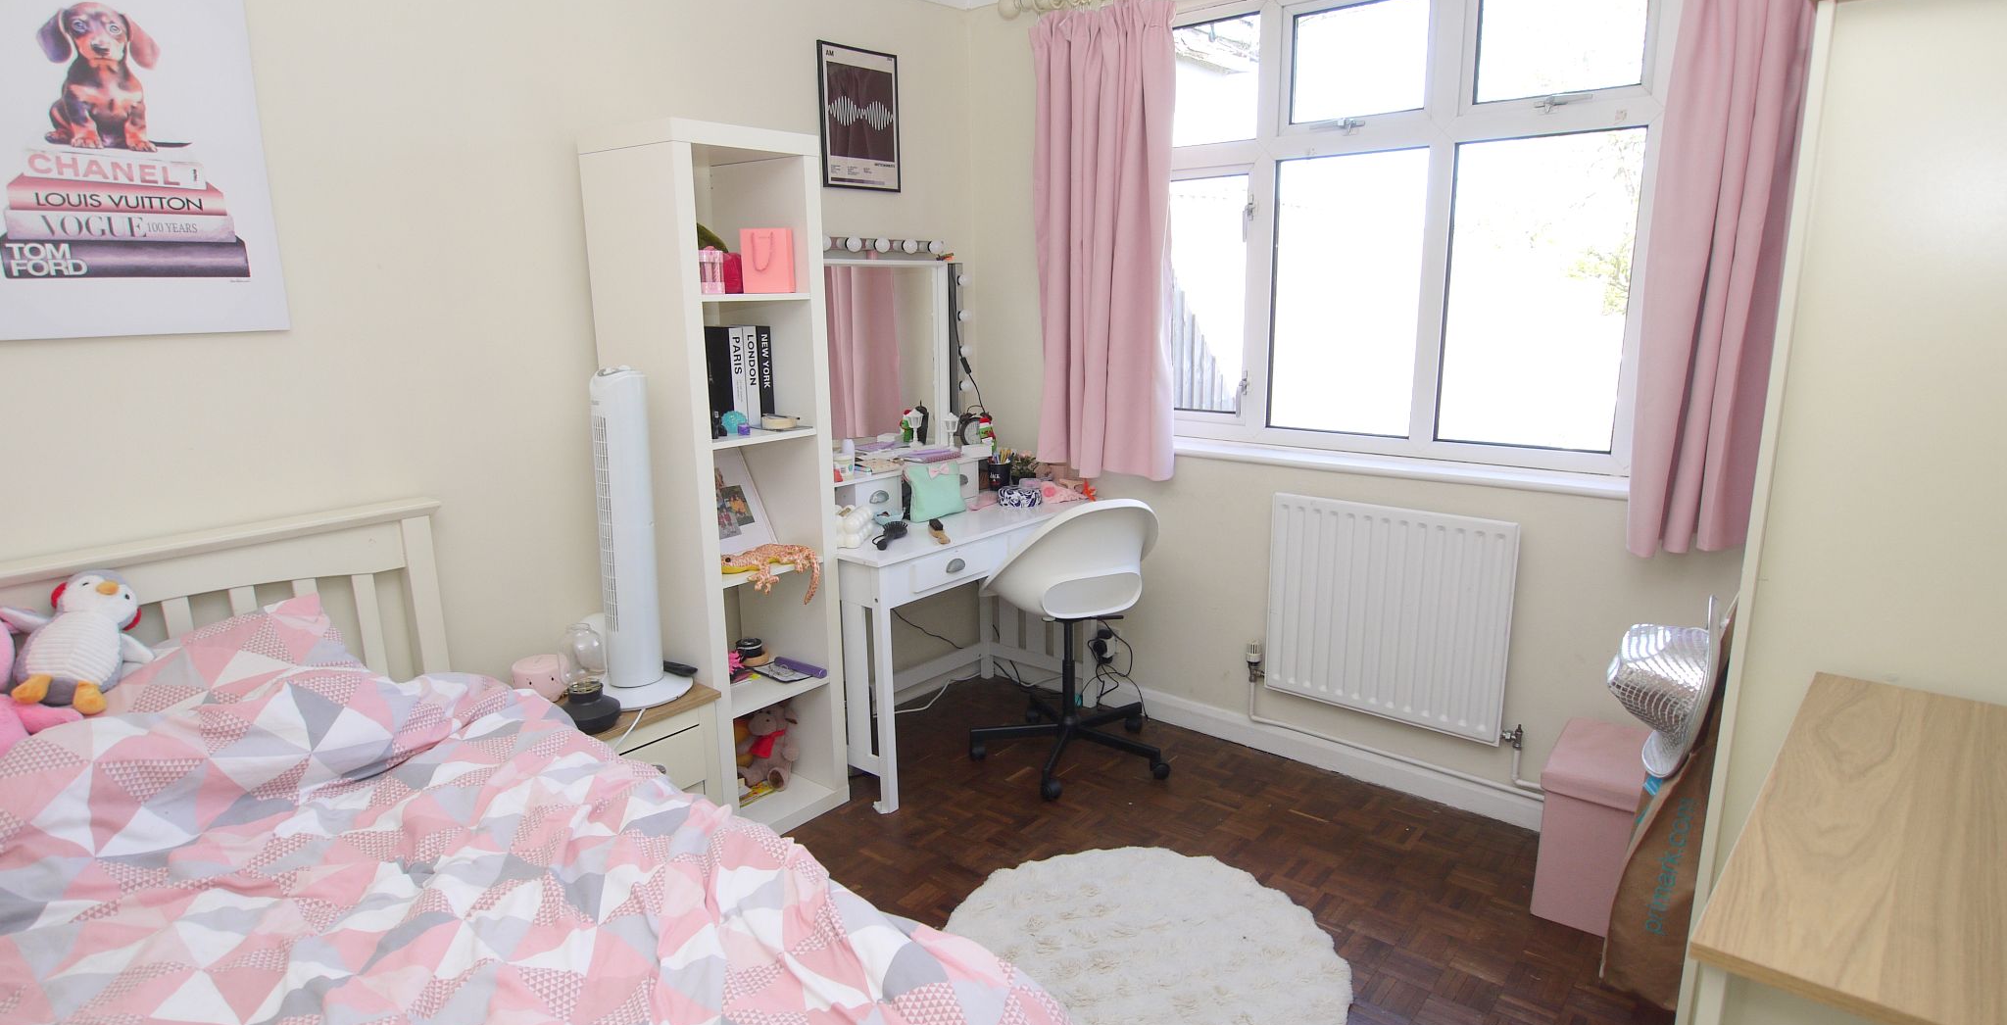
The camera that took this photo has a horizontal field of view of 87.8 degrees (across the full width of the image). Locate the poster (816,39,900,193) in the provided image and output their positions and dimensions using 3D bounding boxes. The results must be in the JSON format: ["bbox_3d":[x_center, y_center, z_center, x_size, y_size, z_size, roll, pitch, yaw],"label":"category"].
[{"bbox_3d":[-0.450,-1.230,3.278,0.020,0.418,0.316,10,17,41],"label":"poster"}]

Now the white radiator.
[{"bbox_3d":[1.079,0.280,2.942,0.673,0.610,0.070,10,17,41],"label":"white radiator"}]

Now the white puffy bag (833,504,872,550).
[{"bbox_3d":[-0.464,0.040,3.132,0.100,0.090,0.200,-1,13,4],"label":"white puffy bag"}]

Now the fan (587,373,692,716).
[{"bbox_3d":[-0.944,0.063,2.591,0.290,0.810,0.290,10,16,39],"label":"fan"}]

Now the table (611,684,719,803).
[{"bbox_3d":[-1.006,0.696,2.669,0.433,0.492,0.418,10,17,41],"label":"table"}]

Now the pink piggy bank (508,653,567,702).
[{"bbox_3d":[-1.156,0.419,2.605,0.123,0.092,0.122,-8,15,-25],"label":"pink piggy bank"}]

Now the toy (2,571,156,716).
[{"bbox_3d":[-1.615,0.224,1.828,0.215,0.250,0.150,21,-19,-38],"label":"toy"}]

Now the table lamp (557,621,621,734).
[{"bbox_3d":[-0.976,0.382,2.452,0.145,0.250,0.145,10,16,39],"label":"table lamp"}]

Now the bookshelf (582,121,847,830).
[{"bbox_3d":[-0.751,-0.047,2.844,0.407,1.852,0.425,10,17,41],"label":"bookshelf"}]

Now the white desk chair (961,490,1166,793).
[{"bbox_3d":[0.206,0.348,3.259,0.620,0.885,0.620,-6,14,-23],"label":"white desk chair"}]

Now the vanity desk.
[{"bbox_3d":[-0.187,0.376,3.409,0.510,0.750,1.005,10,17,41],"label":"vanity desk"}]

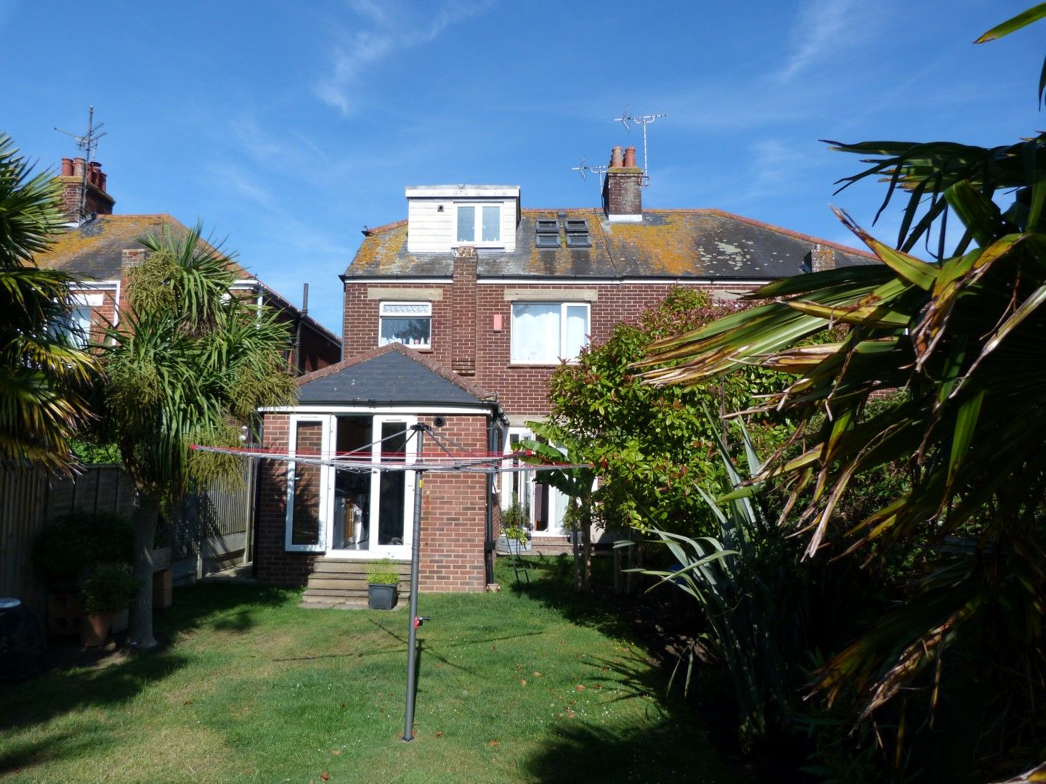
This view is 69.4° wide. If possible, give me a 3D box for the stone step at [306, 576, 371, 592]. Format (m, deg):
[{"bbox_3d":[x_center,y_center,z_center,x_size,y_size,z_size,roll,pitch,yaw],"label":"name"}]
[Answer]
[{"bbox_3d":[-2.145,2.549,10.148,1.386,0.150,0.420,0,-6,2],"label":"stone step"}]

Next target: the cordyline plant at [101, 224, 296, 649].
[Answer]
[{"bbox_3d":[-3.280,0.377,7.540,1.994,4.216,1.840,0,-6,2],"label":"cordyline plant"}]

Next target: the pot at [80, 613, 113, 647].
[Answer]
[{"bbox_3d":[-4.173,2.293,7.381,0.327,0.312,0.320,1,-6,0],"label":"pot"}]

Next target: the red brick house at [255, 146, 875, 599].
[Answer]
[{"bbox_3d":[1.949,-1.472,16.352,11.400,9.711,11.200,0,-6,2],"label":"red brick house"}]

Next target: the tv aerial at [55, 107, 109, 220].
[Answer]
[{"bbox_3d":[-11.134,-5.917,19.181,1.250,2.955,1.100,5,-7,-39],"label":"tv aerial"}]

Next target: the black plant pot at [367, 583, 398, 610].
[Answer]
[{"bbox_3d":[-1.731,2.516,9.380,0.345,0.288,0.330,0,-6,8],"label":"black plant pot"}]

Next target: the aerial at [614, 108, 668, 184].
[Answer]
[{"bbox_3d":[2.915,-6.107,18.721,1.298,2.093,0.450,-1,-6,14],"label":"aerial"}]

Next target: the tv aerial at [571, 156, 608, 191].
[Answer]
[{"bbox_3d":[1.832,-5.693,19.731,1.150,1.031,0.450,-1,-6,14],"label":"tv aerial"}]

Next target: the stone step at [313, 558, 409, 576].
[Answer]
[{"bbox_3d":[-2.184,2.445,10.562,1.364,0.145,0.400,0,-6,2],"label":"stone step"}]

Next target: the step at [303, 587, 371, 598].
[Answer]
[{"bbox_3d":[-2.099,2.634,9.741,1.379,0.115,0.410,0,-6,2],"label":"step"}]

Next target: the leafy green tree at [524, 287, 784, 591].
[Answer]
[{"bbox_3d":[1.913,0.653,10.919,3.703,4.399,3.200,0,-6,2],"label":"leafy green tree"}]

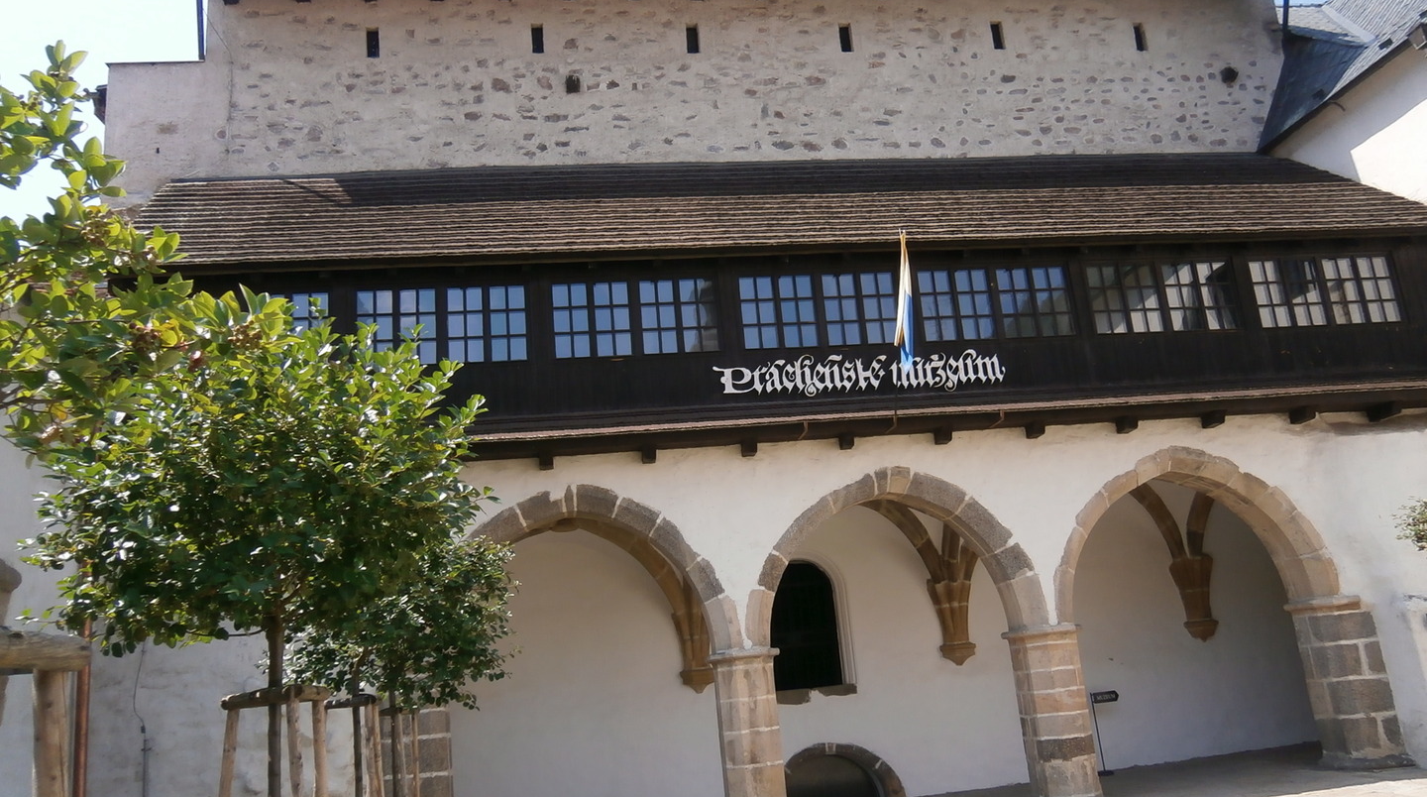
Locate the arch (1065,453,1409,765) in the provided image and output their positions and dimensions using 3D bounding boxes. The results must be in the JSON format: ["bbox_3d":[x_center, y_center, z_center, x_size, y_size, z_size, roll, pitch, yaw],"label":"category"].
[{"bbox_3d":[6.471,2.754,14.039,4.419,4.237,0.550,-3,-12,-9],"label":"arch"}]

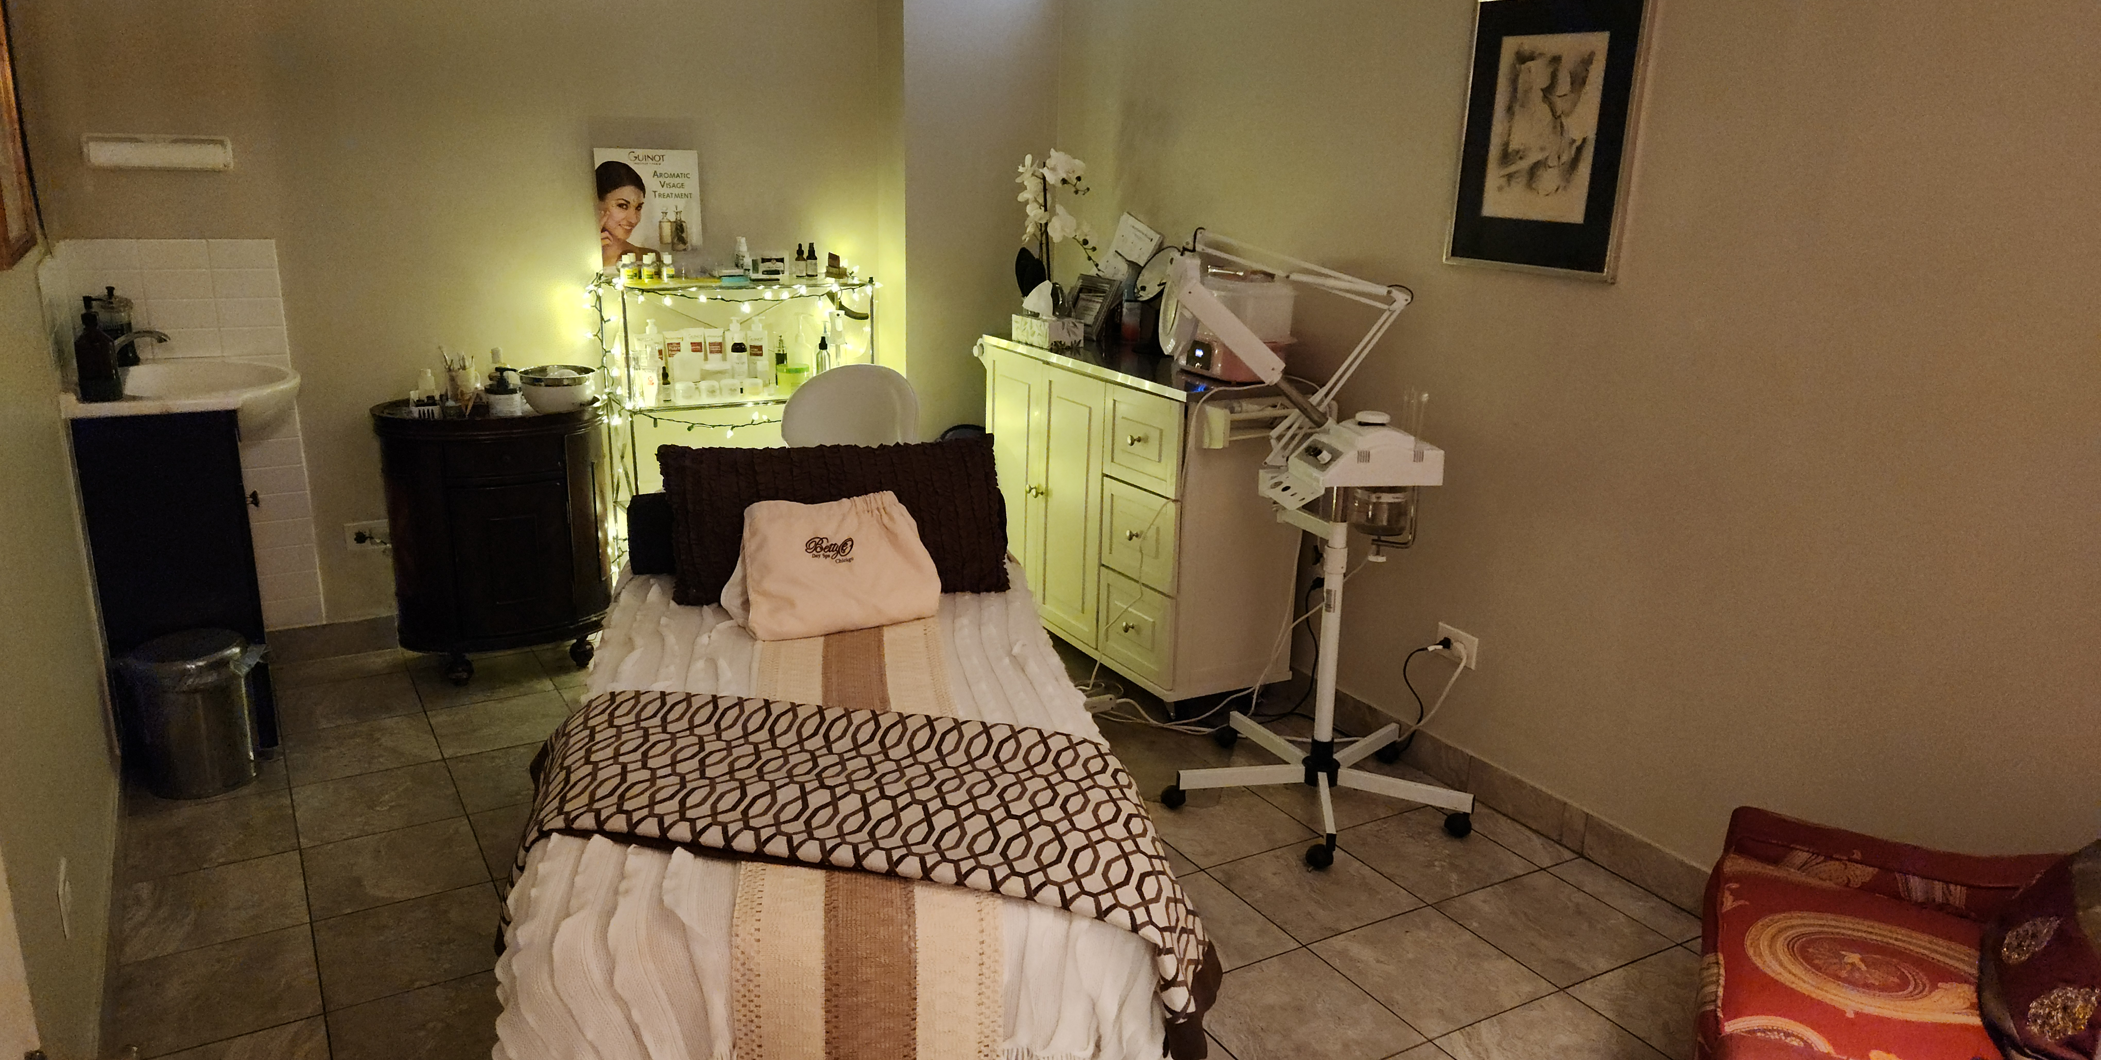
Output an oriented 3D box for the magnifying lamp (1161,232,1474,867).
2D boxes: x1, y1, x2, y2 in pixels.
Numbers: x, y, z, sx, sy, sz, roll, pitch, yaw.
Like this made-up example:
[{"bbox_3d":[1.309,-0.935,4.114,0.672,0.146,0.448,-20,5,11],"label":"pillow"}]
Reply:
[{"bbox_3d":[0.576,0.007,3.071,0.730,1.300,0.670,-1,16,-8],"label":"magnifying lamp"}]

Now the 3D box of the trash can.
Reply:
[{"bbox_3d":[-1.962,0.416,3.215,0.280,0.325,0.280,-8,18,-30],"label":"trash can"}]

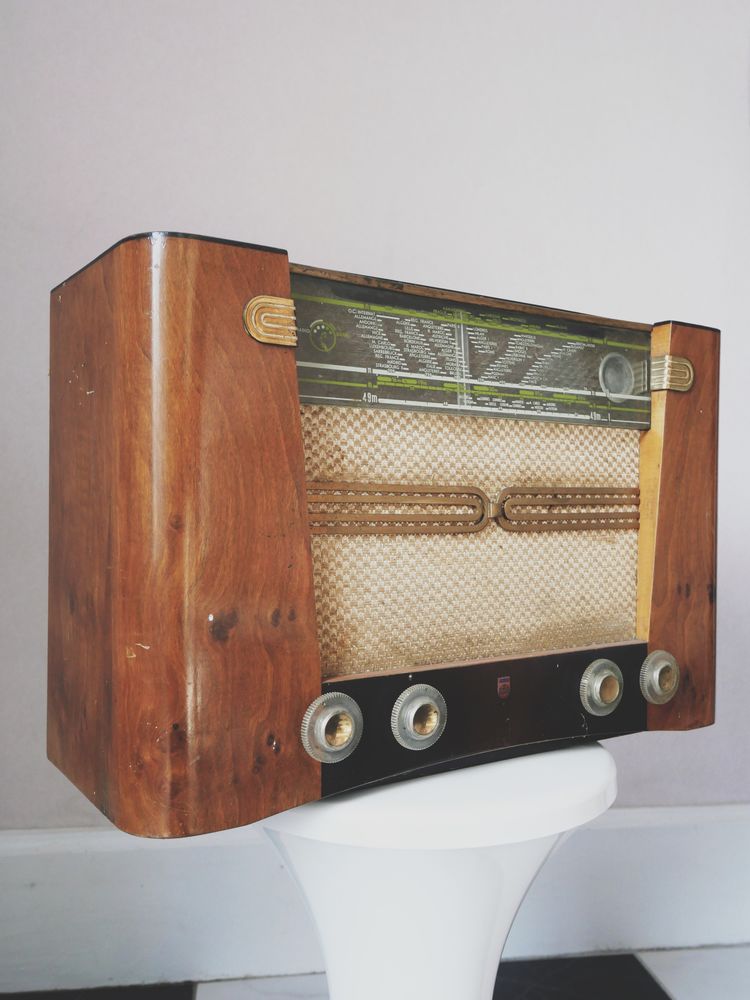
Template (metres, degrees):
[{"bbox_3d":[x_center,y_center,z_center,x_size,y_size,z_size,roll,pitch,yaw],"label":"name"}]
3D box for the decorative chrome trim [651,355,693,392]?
[{"bbox_3d":[0.239,-0.100,0.695,0.036,0.027,0.017,0,1,-33],"label":"decorative chrome trim"}]

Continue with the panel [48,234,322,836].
[{"bbox_3d":[-0.128,0.019,0.560,0.114,0.325,0.188,0,1,-33],"label":"panel"}]

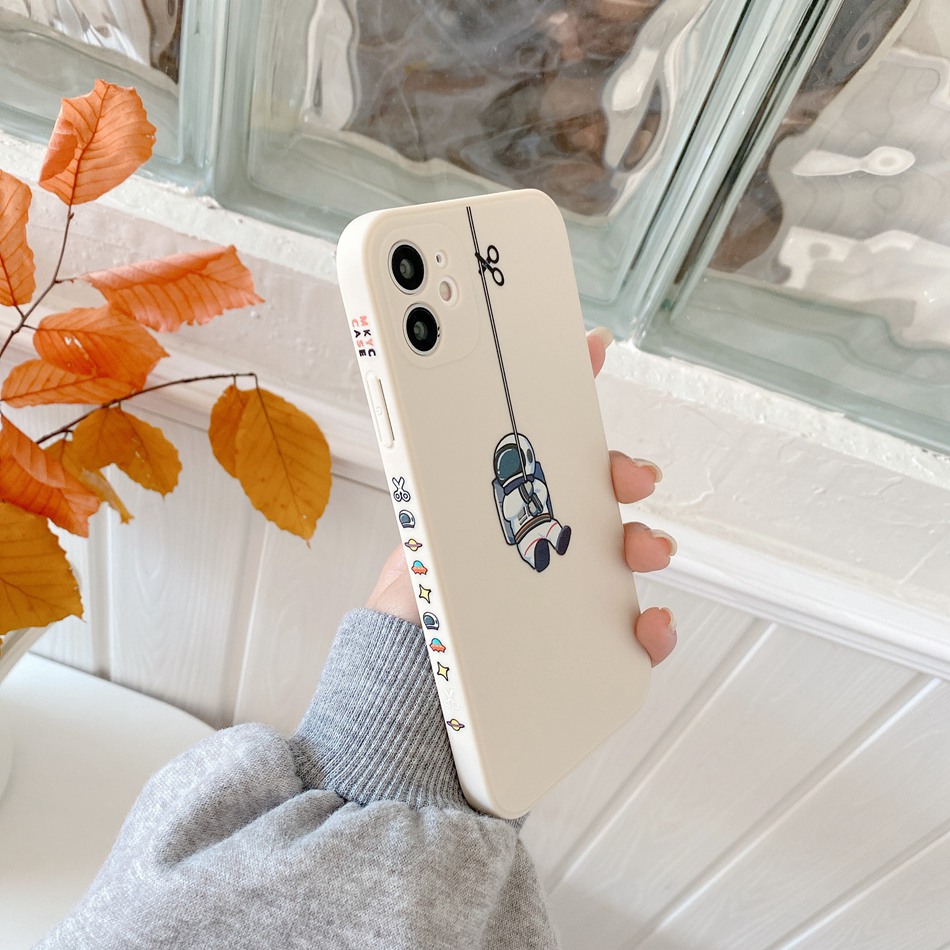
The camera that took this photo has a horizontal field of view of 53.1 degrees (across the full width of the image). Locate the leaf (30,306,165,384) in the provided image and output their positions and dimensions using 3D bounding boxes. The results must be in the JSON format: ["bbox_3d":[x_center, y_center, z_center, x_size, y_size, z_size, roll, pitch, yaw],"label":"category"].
[{"bbox_3d":[-0.130,-0.045,0.330,0.045,0.026,0.012,9,14,-17],"label":"leaf"}]

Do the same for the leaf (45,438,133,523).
[{"bbox_3d":[-0.149,0.002,0.368,0.022,0.041,0.014,-27,20,-1],"label":"leaf"}]

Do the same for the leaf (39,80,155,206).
[{"bbox_3d":[-0.118,-0.104,0.298,0.029,0.041,0.011,21,27,-18],"label":"leaf"}]

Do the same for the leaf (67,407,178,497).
[{"bbox_3d":[-0.132,-0.009,0.360,0.036,0.036,0.016,-17,20,-3],"label":"leaf"}]

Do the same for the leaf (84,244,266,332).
[{"bbox_3d":[-0.103,-0.063,0.322,0.060,0.027,0.015,-2,19,-11],"label":"leaf"}]

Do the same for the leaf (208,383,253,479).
[{"bbox_3d":[-0.086,-0.014,0.358,0.028,0.043,0.011,-7,19,-2],"label":"leaf"}]

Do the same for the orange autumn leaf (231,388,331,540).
[{"bbox_3d":[-0.072,-0.004,0.352,0.035,0.057,0.012,-10,17,0],"label":"orange autumn leaf"}]

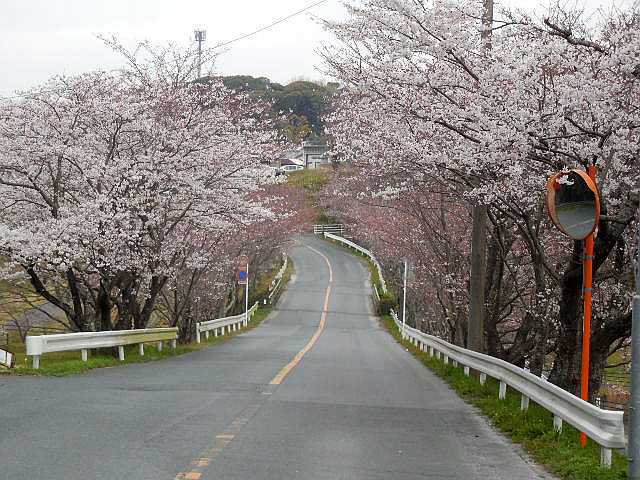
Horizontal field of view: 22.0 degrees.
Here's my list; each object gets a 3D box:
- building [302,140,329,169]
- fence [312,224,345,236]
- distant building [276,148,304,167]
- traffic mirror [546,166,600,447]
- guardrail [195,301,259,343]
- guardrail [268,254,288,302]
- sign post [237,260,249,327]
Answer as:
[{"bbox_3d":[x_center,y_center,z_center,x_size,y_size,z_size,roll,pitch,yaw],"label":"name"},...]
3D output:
[{"bbox_3d":[-0.850,-16.200,313.000,5.200,5.600,6.000,2,0,0],"label":"building"},{"bbox_3d":[1.100,-1.080,188.000,3.600,1.250,0.200,2,0,2],"label":"fence"},{"bbox_3d":[-5.700,-15.700,318.000,6.500,4.200,6.500,2,0,-1],"label":"distant building"},{"bbox_3d":[3.130,0.830,20.200,0.450,3.480,0.860,2,0,-36],"label":"traffic mirror"},{"bbox_3d":[-4.150,3.920,80.500,0.350,1.150,40.000,2,-1,1],"label":"guardrail"},{"bbox_3d":[-3.140,2.970,128.000,0.350,1.050,46.000,2,3,0],"label":"guardrail"},{"bbox_3d":[-4.040,2.860,86.000,0.630,3.420,0.120,2,0,-2],"label":"sign post"}]

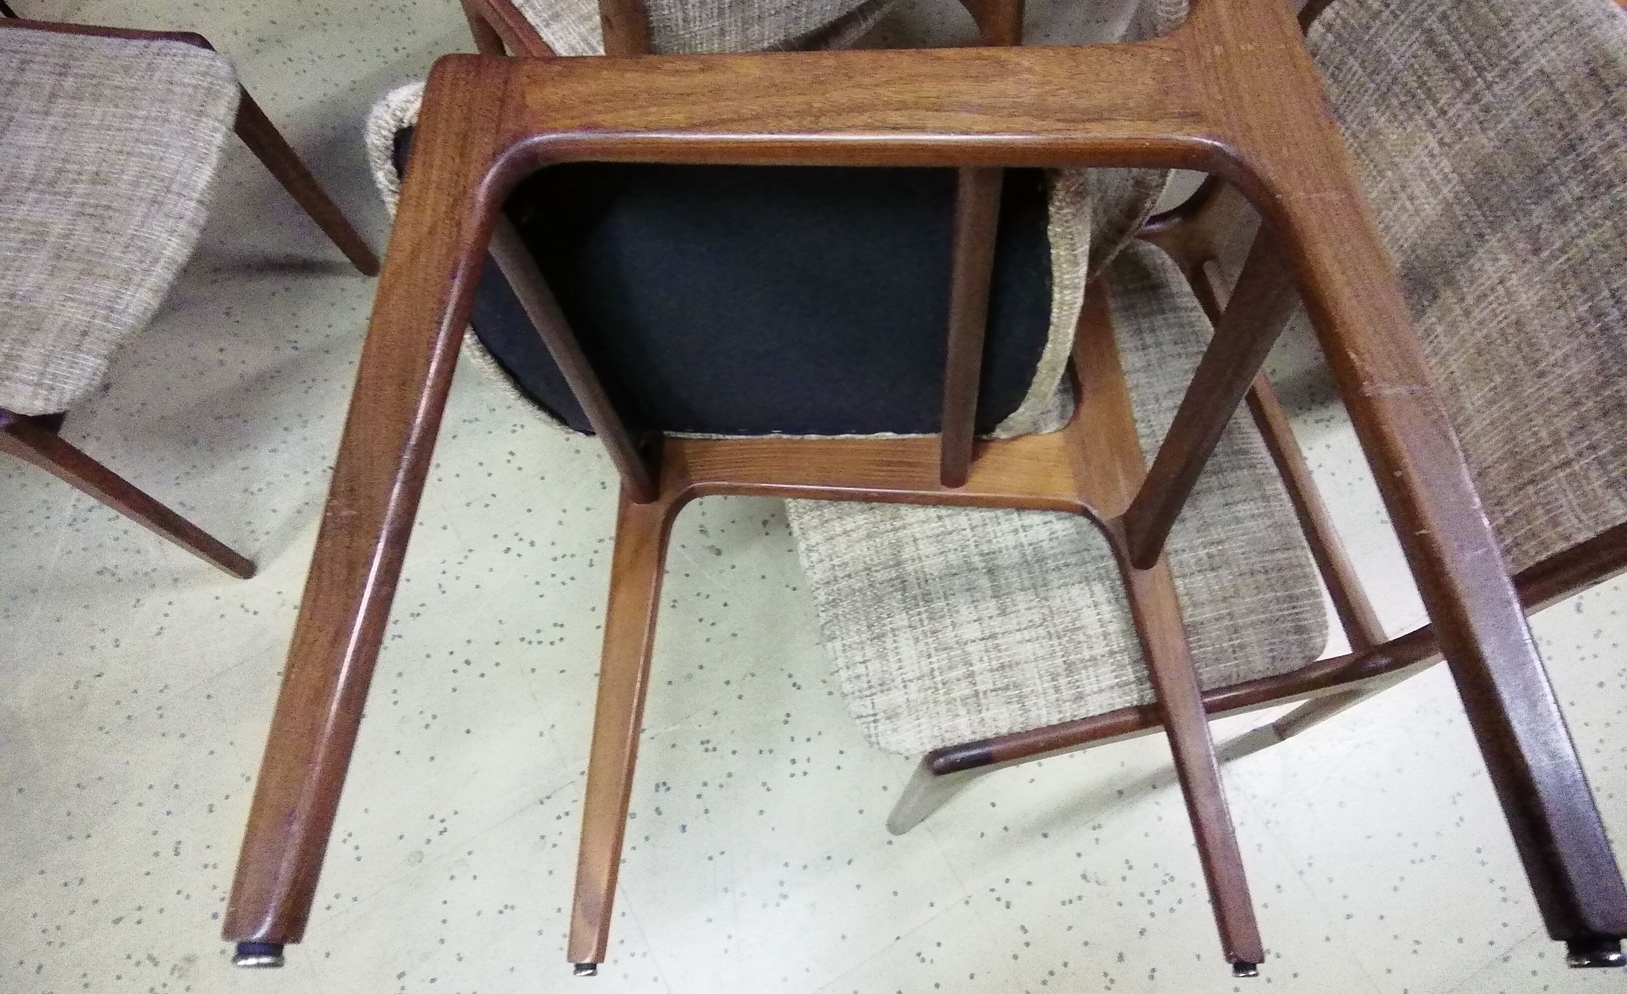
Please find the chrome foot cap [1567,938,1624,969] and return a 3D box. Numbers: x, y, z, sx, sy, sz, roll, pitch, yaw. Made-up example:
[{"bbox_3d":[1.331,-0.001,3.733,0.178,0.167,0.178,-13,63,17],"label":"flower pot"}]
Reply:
[{"bbox_3d":[0.260,0.152,0.375,0.015,0.015,0.009,-2,67,5],"label":"chrome foot cap"}]

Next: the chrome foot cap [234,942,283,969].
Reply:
[{"bbox_3d":[-0.202,0.167,0.411,0.016,0.016,0.009,-2,67,5],"label":"chrome foot cap"}]

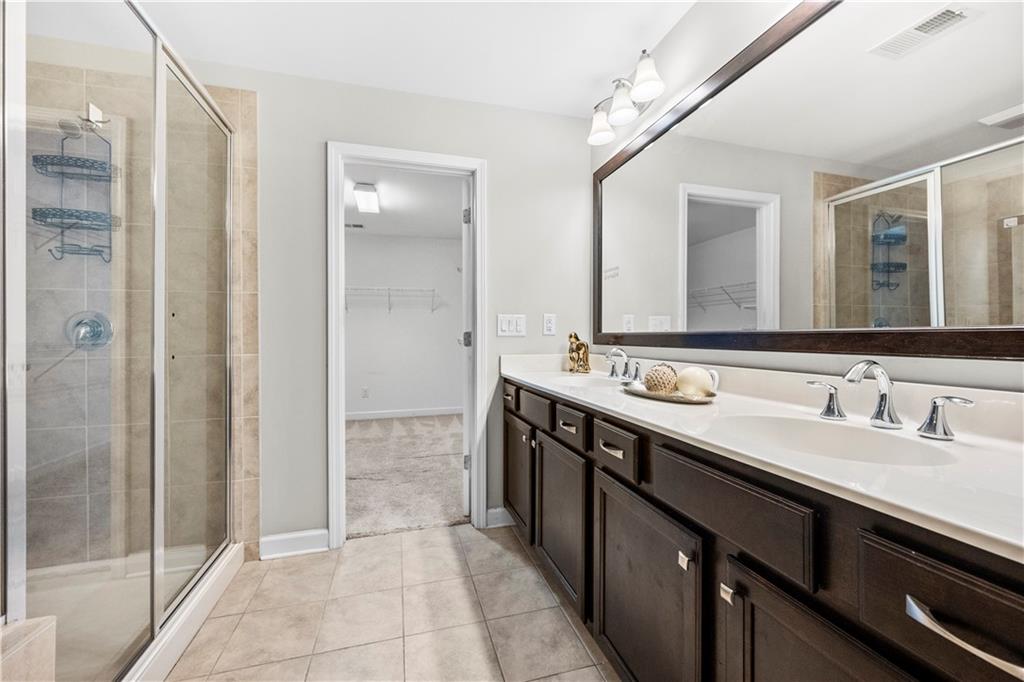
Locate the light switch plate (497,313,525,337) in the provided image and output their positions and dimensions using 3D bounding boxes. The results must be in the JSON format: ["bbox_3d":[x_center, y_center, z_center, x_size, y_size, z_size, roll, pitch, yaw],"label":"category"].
[{"bbox_3d":[0.003,-0.091,2.342,0.173,0.124,0.007,0,0,-16],"label":"light switch plate"}]

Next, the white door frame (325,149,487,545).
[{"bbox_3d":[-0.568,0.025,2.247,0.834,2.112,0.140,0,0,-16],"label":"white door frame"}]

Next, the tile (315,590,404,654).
[{"bbox_3d":[-0.583,1.089,1.565,0.303,0.010,0.303,0,0,-16],"label":"tile"}]

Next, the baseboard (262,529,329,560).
[{"bbox_3d":[-1.094,1.023,2.010,0.306,0.116,0.015,0,0,-16],"label":"baseboard"}]

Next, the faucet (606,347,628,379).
[{"bbox_3d":[0.523,0.114,1.992,0.140,0.157,0.046,0,0,-16],"label":"faucet"}]

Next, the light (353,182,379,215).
[{"bbox_3d":[-1.358,-1.335,3.759,0.192,0.066,0.610,0,0,-16],"label":"light"}]

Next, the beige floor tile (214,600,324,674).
[{"bbox_3d":[-0.877,1.092,1.484,0.305,0.009,0.301,0,0,-16],"label":"beige floor tile"}]

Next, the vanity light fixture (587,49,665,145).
[{"bbox_3d":[0.550,-1.178,1.930,0.190,0.218,0.540,0,0,-16],"label":"vanity light fixture"}]

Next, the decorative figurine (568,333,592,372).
[{"bbox_3d":[0.390,0.069,2.315,0.105,0.237,0.125,0,0,29],"label":"decorative figurine"}]

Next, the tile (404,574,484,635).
[{"bbox_3d":[-0.288,1.089,1.648,0.303,0.010,0.303,0,0,-16],"label":"tile"}]

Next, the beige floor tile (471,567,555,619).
[{"bbox_3d":[0.006,1.089,1.732,0.303,0.010,0.303,0,0,-16],"label":"beige floor tile"}]

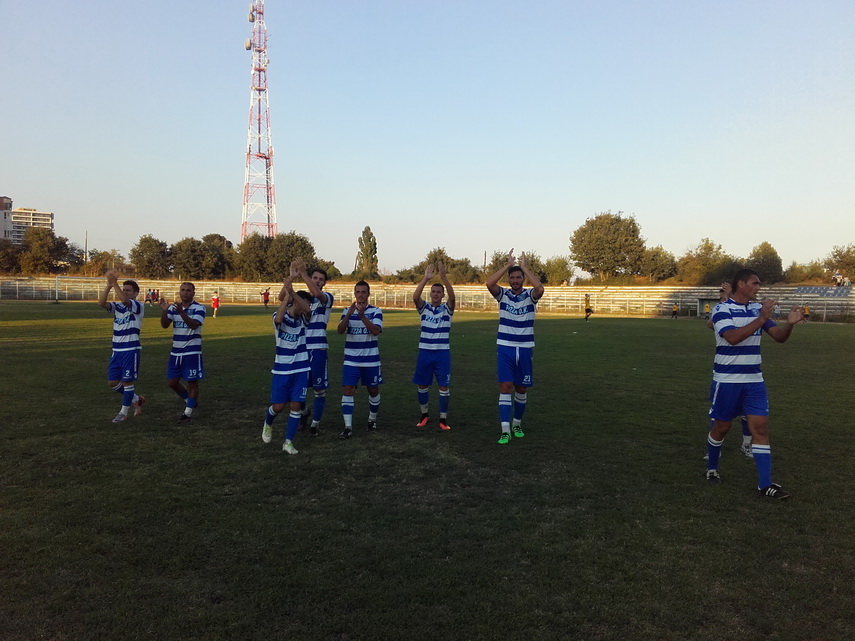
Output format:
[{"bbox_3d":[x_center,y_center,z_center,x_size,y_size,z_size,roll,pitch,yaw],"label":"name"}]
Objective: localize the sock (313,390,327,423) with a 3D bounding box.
[{"bbox_3d":[-1.220,0.977,8.650,0.125,0.380,0.135,1,2,8],"label":"sock"}]

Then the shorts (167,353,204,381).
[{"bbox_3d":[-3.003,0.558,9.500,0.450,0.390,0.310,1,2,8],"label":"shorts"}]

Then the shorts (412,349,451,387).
[{"bbox_3d":[0.053,0.553,9.100,0.440,0.460,0.300,1,2,3],"label":"shorts"}]

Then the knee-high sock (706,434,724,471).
[{"bbox_3d":[2.497,1.147,6.650,0.125,0.320,0.130,-4,15,-37],"label":"knee-high sock"}]

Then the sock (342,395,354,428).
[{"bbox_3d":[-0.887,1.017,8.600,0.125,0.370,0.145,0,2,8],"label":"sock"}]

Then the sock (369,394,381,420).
[{"bbox_3d":[-0.615,1.009,8.880,0.120,0.300,0.125,3,12,0],"label":"sock"}]

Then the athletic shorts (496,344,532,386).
[{"bbox_3d":[0.931,0.476,8.100,0.400,0.450,0.300,1,2,-2],"label":"athletic shorts"}]

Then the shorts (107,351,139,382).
[{"bbox_3d":[-3.799,0.577,9.600,0.400,0.390,0.320,1,2,5],"label":"shorts"}]

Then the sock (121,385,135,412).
[{"bbox_3d":[-3.699,0.975,9.450,0.130,0.350,0.150,4,-3,23],"label":"sock"}]

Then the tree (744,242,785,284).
[{"bbox_3d":[43.137,-7.296,98.000,5.200,5.400,5.000,1,2,0],"label":"tree"}]

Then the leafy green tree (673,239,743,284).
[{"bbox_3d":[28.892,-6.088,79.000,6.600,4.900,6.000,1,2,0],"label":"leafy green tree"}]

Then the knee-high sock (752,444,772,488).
[{"bbox_3d":[2.695,1.177,6.150,0.135,0.355,0.130,-7,-2,44],"label":"knee-high sock"}]

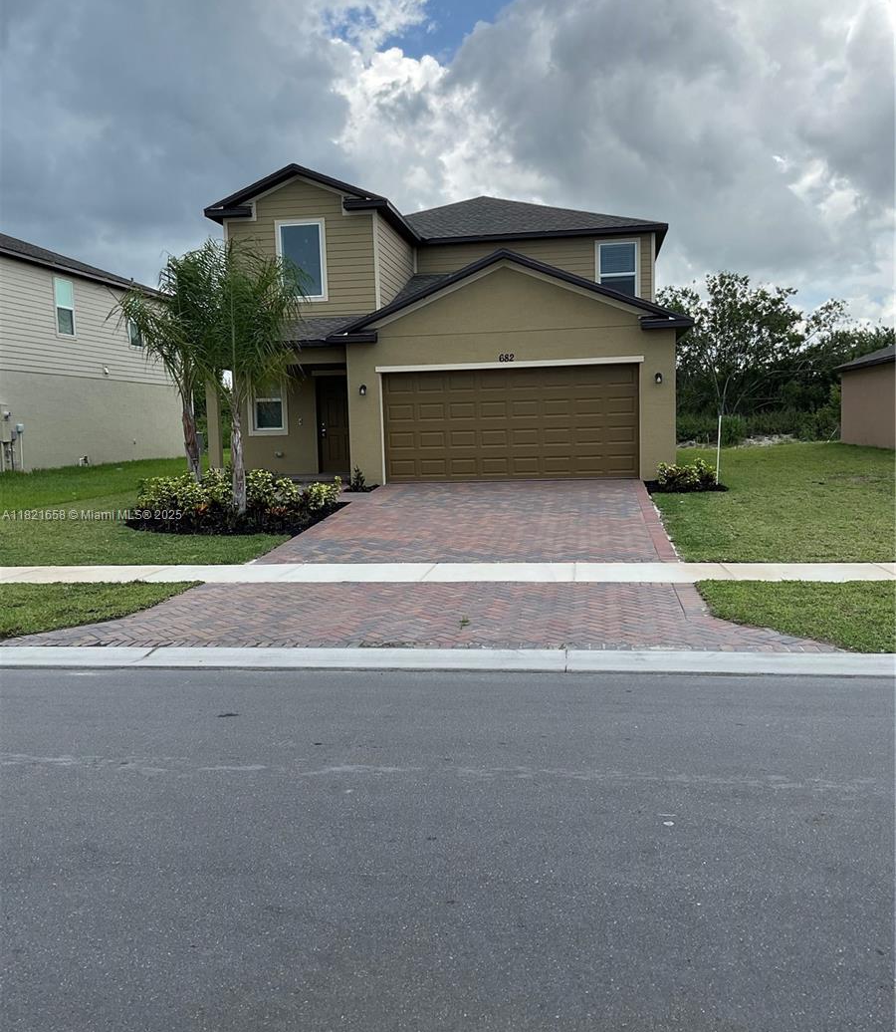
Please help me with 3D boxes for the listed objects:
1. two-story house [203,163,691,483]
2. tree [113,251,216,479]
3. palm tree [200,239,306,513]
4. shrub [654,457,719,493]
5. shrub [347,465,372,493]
[{"bbox_3d":[0.778,-5.009,25.898,9.701,7.512,15.124,-1,5,10],"label":"two-story house"},{"bbox_3d":[-4.730,-2.343,17.198,1.950,4.302,1.900,-1,5,10],"label":"tree"},{"bbox_3d":[-3.140,-2.231,16.231,1.800,4.397,1.800,-1,5,10],"label":"palm tree"},{"bbox_3d":[4.139,-0.738,17.372,1.150,0.562,0.650,-1,5,10],"label":"shrub"},{"bbox_3d":[-1.651,-0.704,18.759,0.460,0.476,0.460,-1,5,10],"label":"shrub"}]

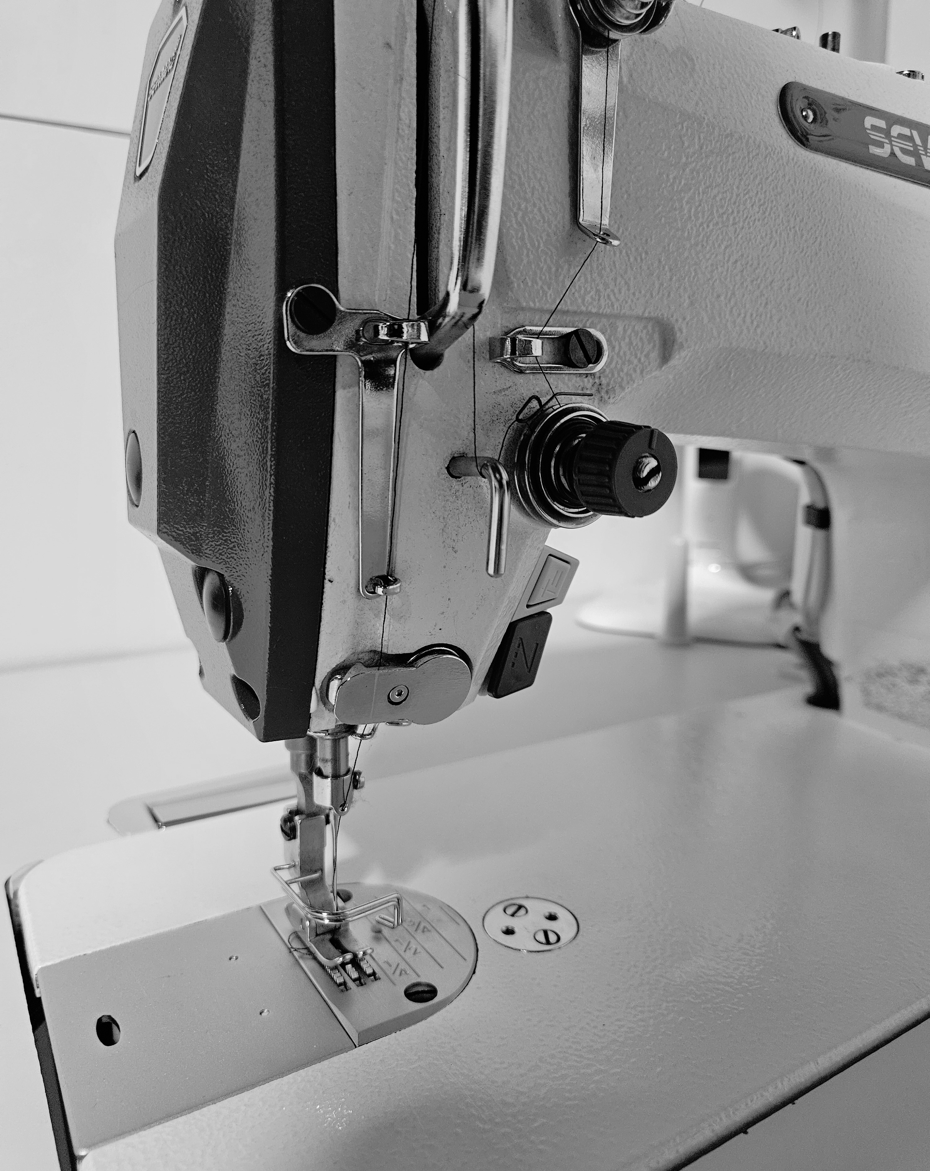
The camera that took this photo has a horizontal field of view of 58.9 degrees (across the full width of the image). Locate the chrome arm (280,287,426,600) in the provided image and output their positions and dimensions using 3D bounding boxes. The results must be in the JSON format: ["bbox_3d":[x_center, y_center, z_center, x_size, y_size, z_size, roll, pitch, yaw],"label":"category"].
[{"bbox_3d":[-0.022,-0.027,0.167,0.028,0.063,0.009,-4,12,-32],"label":"chrome arm"}]

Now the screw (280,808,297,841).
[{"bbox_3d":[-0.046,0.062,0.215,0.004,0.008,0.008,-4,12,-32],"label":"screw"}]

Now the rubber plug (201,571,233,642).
[{"bbox_3d":[-0.053,0.005,0.179,0.004,0.016,0.016,-4,12,-32],"label":"rubber plug"}]

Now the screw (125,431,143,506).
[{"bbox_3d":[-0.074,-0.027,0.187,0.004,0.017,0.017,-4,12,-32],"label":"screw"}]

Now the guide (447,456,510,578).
[{"bbox_3d":[0.003,-0.015,0.180,0.004,0.025,0.021,-4,12,-32],"label":"guide"}]

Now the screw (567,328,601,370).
[{"bbox_3d":[0.027,-0.056,0.197,0.009,0.009,0.004,-4,12,-32],"label":"screw"}]

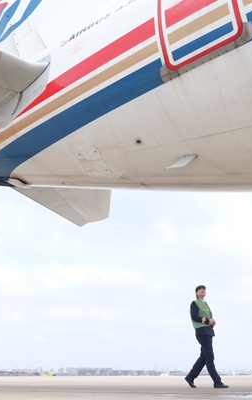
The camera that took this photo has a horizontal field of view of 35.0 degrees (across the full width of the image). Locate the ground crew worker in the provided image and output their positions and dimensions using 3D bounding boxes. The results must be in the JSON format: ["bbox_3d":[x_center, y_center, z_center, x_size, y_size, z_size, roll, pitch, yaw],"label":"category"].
[{"bbox_3d":[1.338,2.333,6.940,0.700,1.690,0.500,-9,-25,20],"label":"ground crew worker"}]

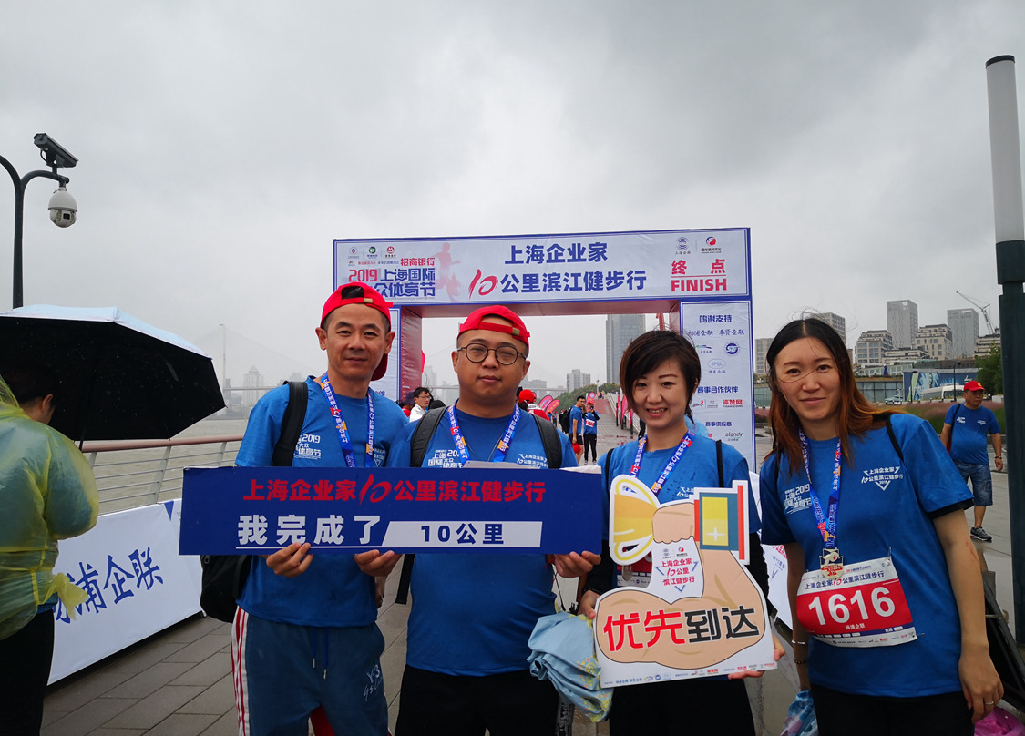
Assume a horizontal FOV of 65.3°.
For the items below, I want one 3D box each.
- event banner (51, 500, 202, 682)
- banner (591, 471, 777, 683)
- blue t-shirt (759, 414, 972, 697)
[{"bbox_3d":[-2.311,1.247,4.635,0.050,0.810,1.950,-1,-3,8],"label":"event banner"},{"bbox_3d":[0.332,0.415,1.610,0.355,0.430,0.010,-7,-8,11],"label":"banner"},{"bbox_3d":[0.800,0.412,1.820,0.440,0.605,0.270,-8,-3,30],"label":"blue t-shirt"}]

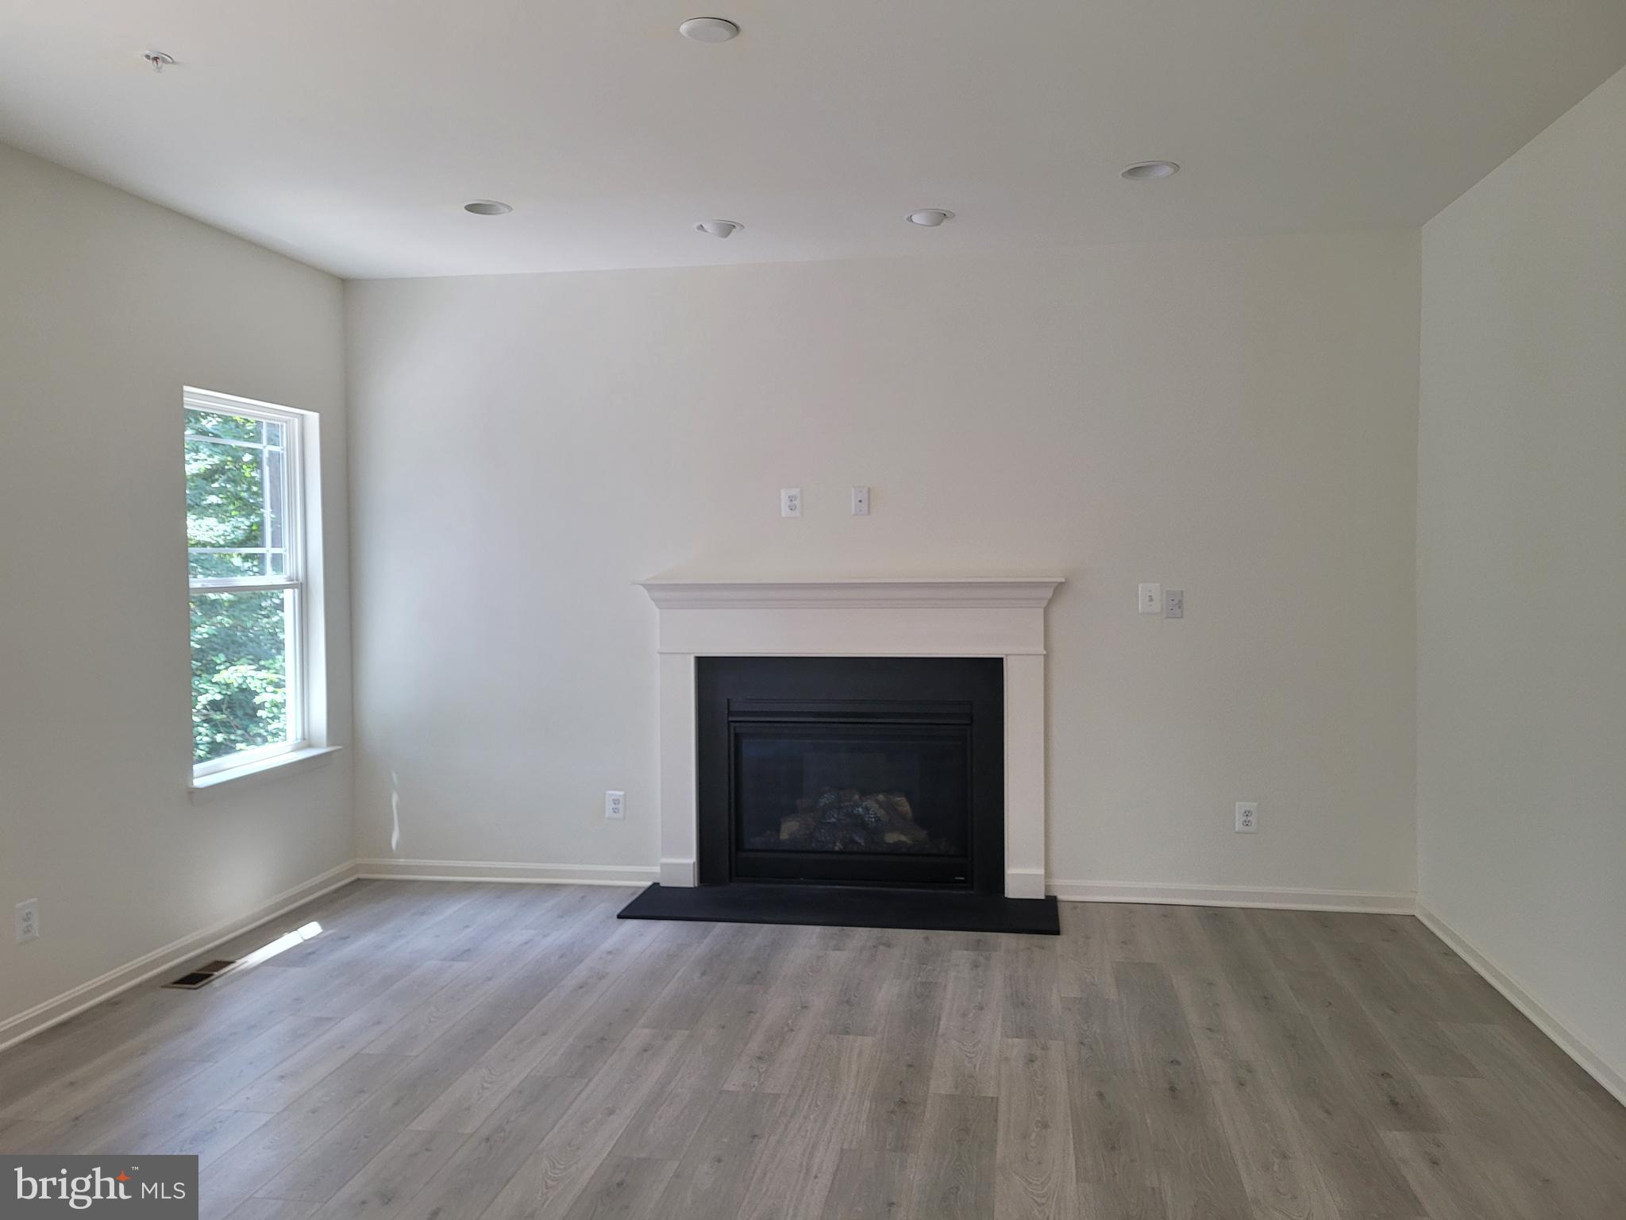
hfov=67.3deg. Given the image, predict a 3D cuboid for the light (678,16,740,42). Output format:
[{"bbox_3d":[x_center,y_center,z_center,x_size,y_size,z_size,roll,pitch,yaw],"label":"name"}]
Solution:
[{"bbox_3d":[-0.247,-1.384,2.924,0.140,0.032,0.140,0,2,0],"label":"light"}]

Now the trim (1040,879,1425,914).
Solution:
[{"bbox_3d":[1.706,1.189,5.052,1.461,0.095,0.027,0,2,9],"label":"trim"}]

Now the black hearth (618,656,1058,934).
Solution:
[{"bbox_3d":[0.111,0.732,5.064,1.779,1.031,0.485,0,2,9],"label":"black hearth"}]

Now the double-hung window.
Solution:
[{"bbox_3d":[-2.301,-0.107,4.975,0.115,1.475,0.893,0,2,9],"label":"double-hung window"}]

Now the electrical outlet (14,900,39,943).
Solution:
[{"bbox_3d":[-2.427,0.966,3.776,0.009,0.122,0.082,0,2,9],"label":"electrical outlet"}]

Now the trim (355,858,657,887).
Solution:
[{"bbox_3d":[-1.391,1.191,5.565,1.469,0.095,0.027,0,2,9],"label":"trim"}]

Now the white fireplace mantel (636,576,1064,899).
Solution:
[{"bbox_3d":[0.144,0.548,5.210,1.817,1.353,0.170,0,2,9],"label":"white fireplace mantel"}]

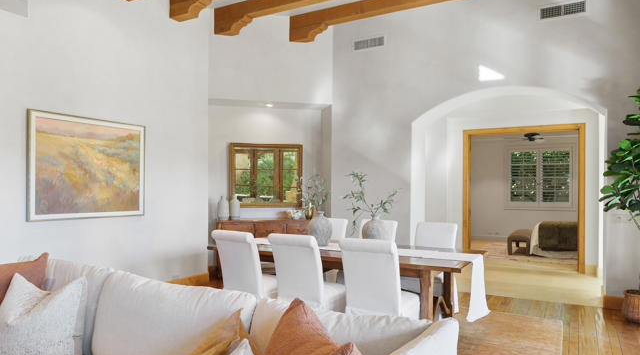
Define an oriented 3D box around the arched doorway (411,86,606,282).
[{"bbox_3d":[2.459,0.184,6.046,2.337,2.718,0.550,0,-1,29],"label":"arched doorway"}]

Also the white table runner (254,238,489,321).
[{"bbox_3d":[0.292,0.969,4.577,2.720,0.480,0.520,0,-1,29],"label":"white table runner"}]

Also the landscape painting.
[{"bbox_3d":[-2.510,-0.099,4.895,0.045,1.099,1.363,0,-1,29],"label":"landscape painting"}]

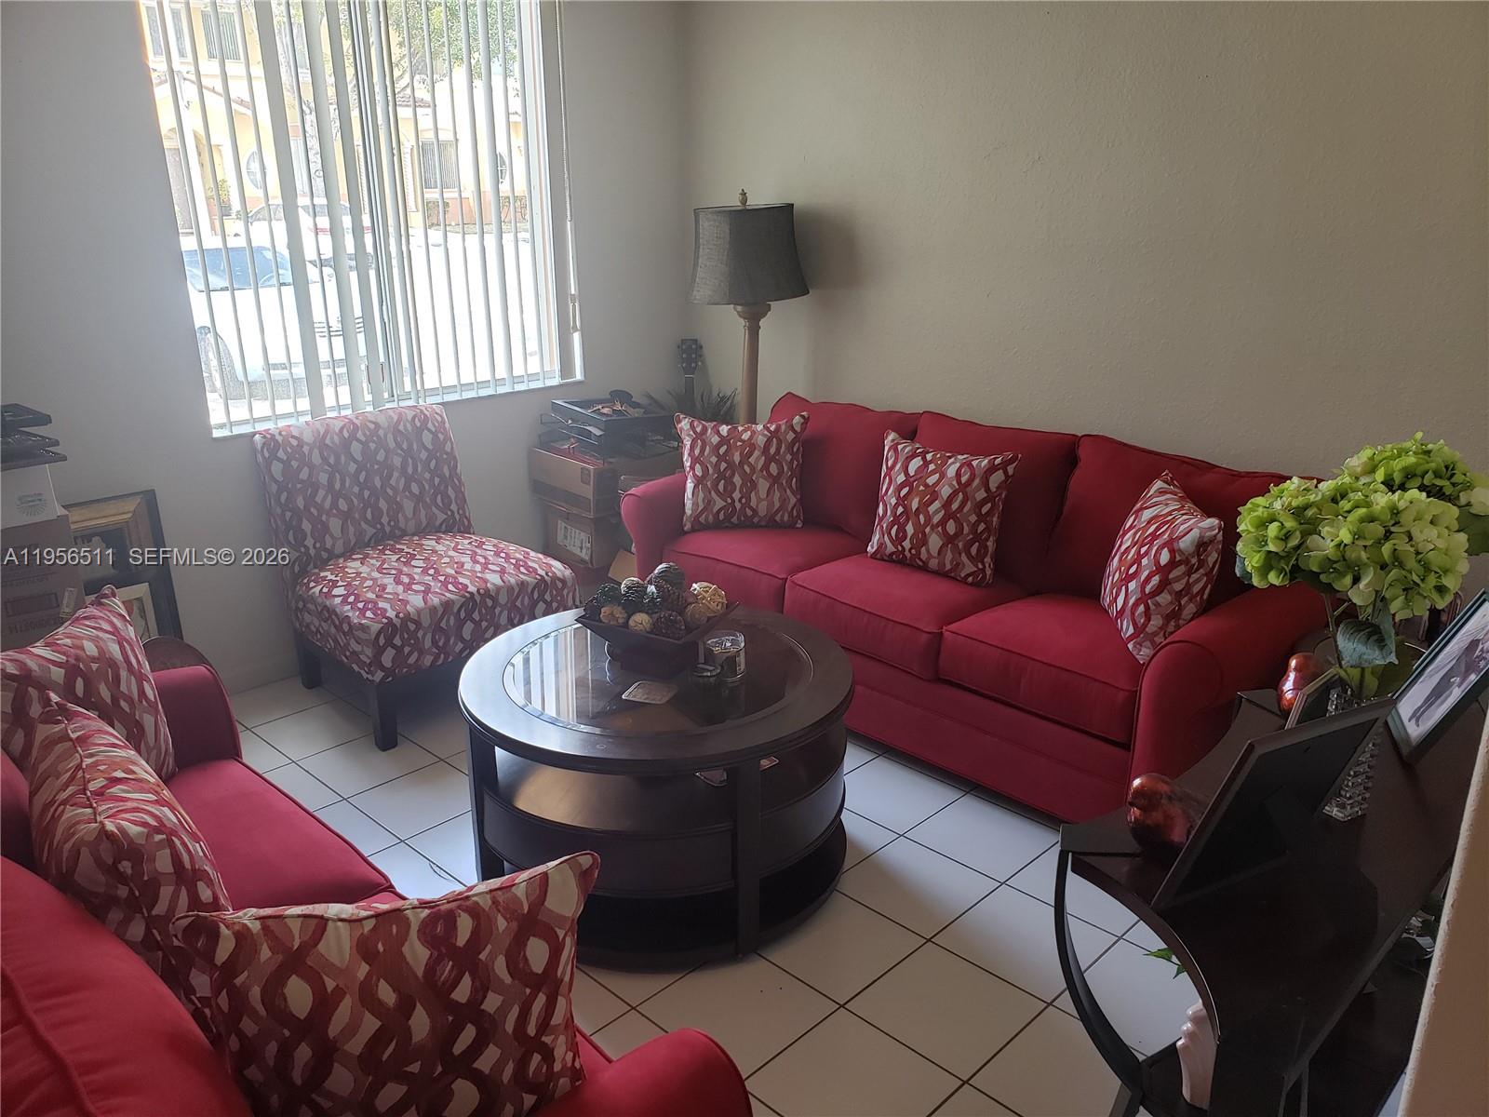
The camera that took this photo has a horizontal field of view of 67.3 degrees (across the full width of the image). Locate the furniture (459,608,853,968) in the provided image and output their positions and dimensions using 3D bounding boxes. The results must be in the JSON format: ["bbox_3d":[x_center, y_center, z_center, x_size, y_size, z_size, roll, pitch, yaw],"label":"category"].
[{"bbox_3d":[-0.211,0.504,2.783,0.952,0.503,0.952,0,18,-1],"label":"furniture"}]

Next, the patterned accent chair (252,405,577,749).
[{"bbox_3d":[-1.048,0.018,3.693,0.692,0.878,0.726,-14,23,-38],"label":"patterned accent chair"}]

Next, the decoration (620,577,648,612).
[{"bbox_3d":[-0.275,0.090,2.762,0.075,0.082,0.075,0,18,0],"label":"decoration"}]

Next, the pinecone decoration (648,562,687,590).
[{"bbox_3d":[-0.189,0.055,2.797,0.085,0.082,0.085,0,18,0],"label":"pinecone decoration"}]

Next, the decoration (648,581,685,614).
[{"bbox_3d":[-0.190,0.097,2.731,0.088,0.085,0.085,9,20,27],"label":"decoration"}]

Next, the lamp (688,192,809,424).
[{"bbox_3d":[0.005,-0.605,4.428,0.454,1.623,0.454,0,18,-1],"label":"lamp"}]

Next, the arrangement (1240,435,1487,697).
[{"bbox_3d":[0.852,0.009,1.545,0.320,0.336,0.299,10,20,29],"label":"arrangement"}]

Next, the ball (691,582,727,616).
[{"bbox_3d":[-0.086,0.099,2.725,0.085,0.085,0.085,0,18,0],"label":"ball"}]

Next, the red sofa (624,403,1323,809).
[{"bbox_3d":[0.659,0.064,3.551,2.098,0.878,0.952,16,24,42],"label":"red sofa"}]

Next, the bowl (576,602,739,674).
[{"bbox_3d":[-0.206,0.190,2.724,0.299,0.131,0.299,9,20,27],"label":"bowl"}]

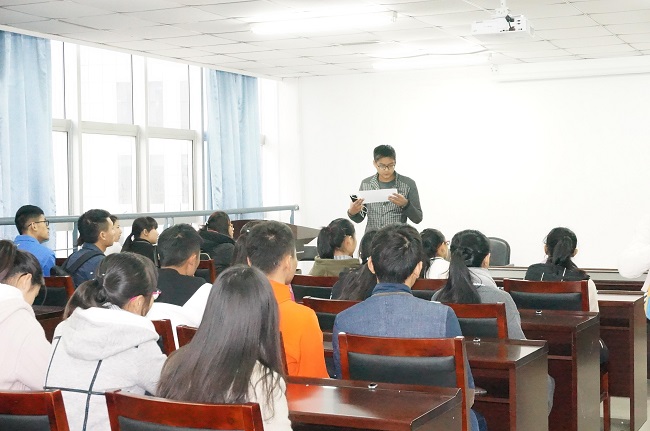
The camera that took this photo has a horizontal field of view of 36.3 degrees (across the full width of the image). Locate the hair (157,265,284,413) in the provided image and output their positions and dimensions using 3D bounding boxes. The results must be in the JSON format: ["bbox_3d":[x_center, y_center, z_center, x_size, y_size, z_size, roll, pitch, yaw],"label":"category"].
[{"bbox_3d":[-0.285,0.346,2.707,0.310,0.420,0.270,0,2,26],"label":"hair"}]

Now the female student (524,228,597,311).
[{"bbox_3d":[1.451,0.669,5.878,0.480,1.220,0.750,0,2,22],"label":"female student"}]

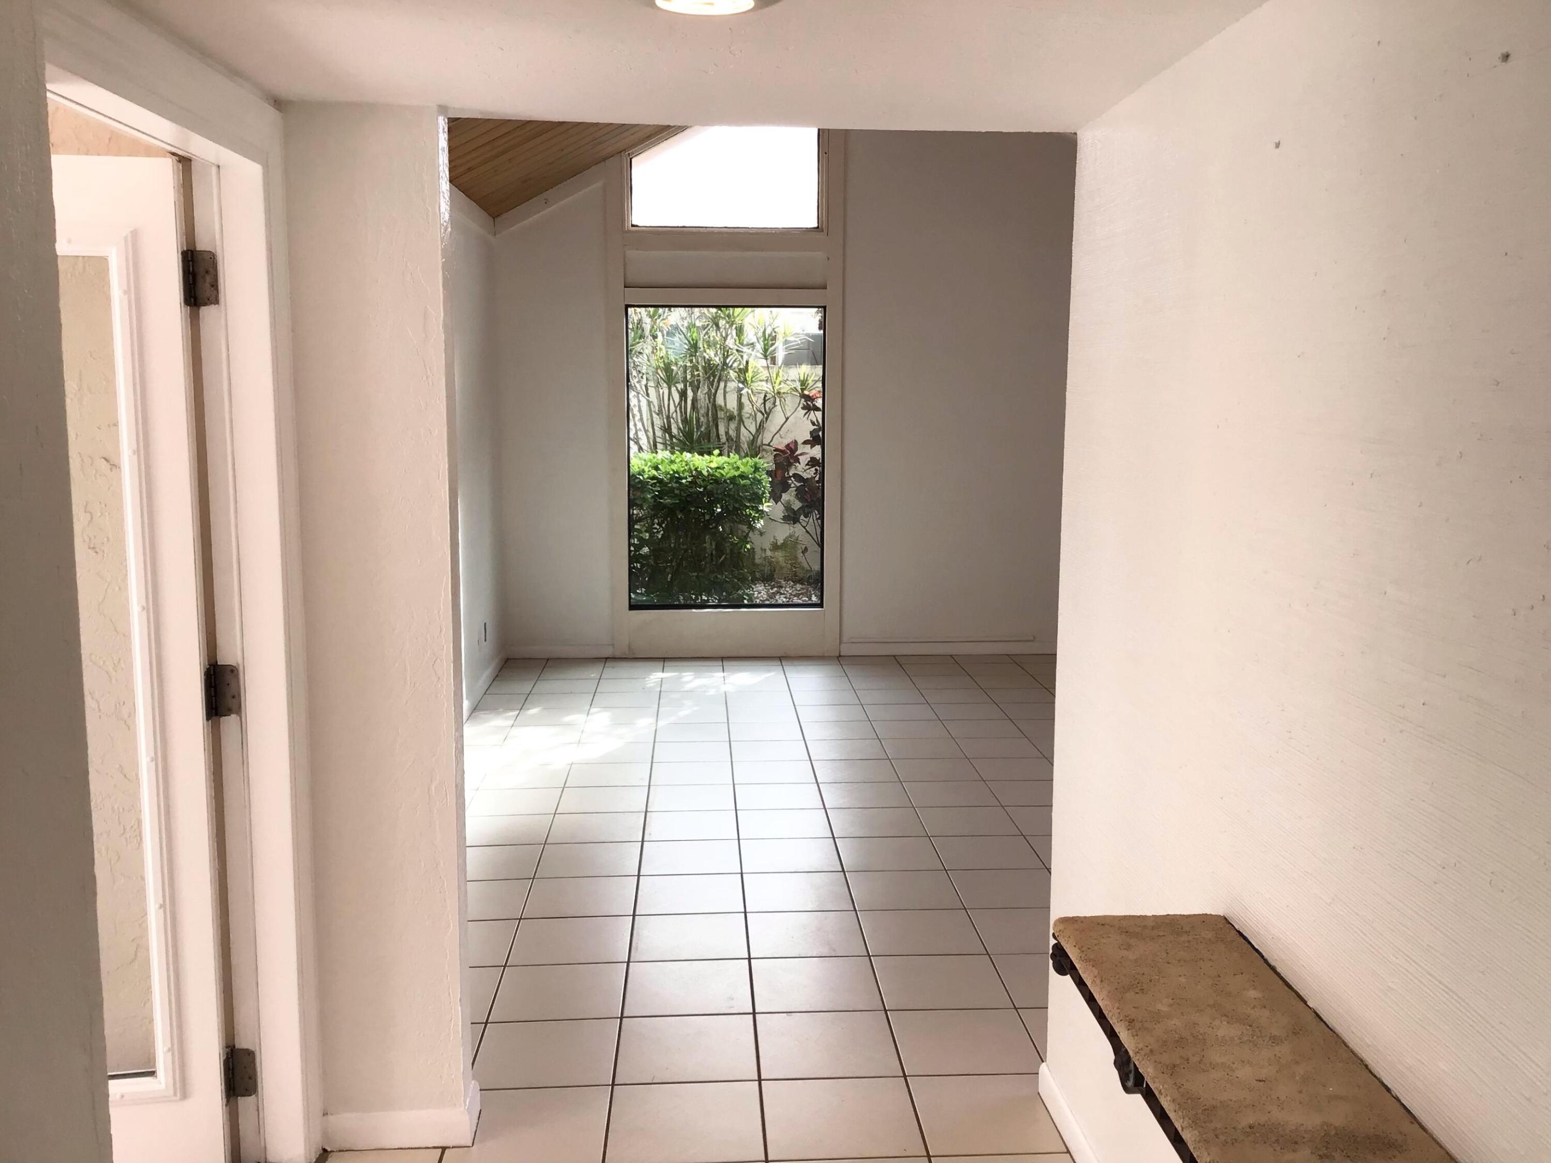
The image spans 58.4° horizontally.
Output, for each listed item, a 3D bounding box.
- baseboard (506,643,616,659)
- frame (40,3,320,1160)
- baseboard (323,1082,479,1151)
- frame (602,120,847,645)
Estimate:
[{"bbox_3d":[-1.272,0.420,8.237,0.635,0.082,0.017,0,8,-3],"label":"baseboard"},{"bbox_3d":[-0.992,0.232,2.245,0.165,2.130,1.108,0,8,-3],"label":"frame"},{"bbox_3d":[-0.804,1.155,3.026,0.309,0.087,0.151,0,8,-3],"label":"baseboard"},{"bbox_3d":[-0.284,-1.155,8.111,1.355,3.238,0.120,0,8,-3],"label":"frame"}]

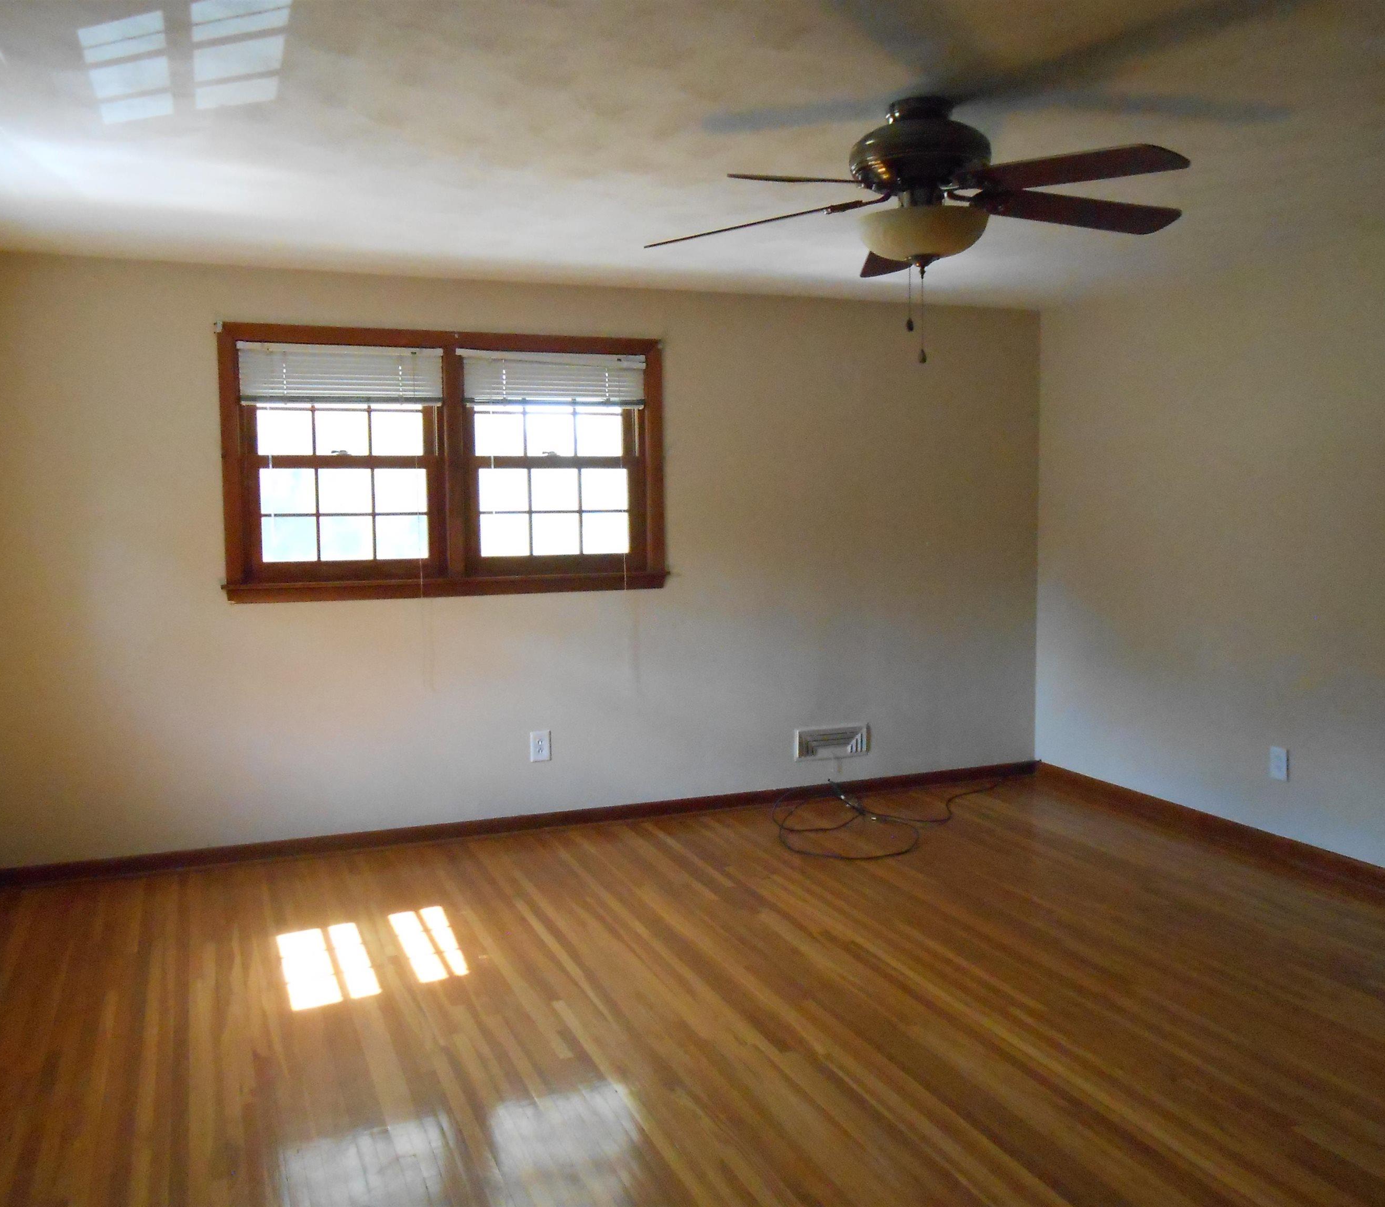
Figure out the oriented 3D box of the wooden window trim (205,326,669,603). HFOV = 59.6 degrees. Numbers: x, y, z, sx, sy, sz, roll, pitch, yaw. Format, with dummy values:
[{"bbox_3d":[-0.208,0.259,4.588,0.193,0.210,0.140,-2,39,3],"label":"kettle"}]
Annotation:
[{"bbox_3d":[-0.952,-0.559,4.869,1.798,1.048,0.080,-2,5,-21],"label":"wooden window trim"}]

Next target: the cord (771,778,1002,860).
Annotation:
[{"bbox_3d":[0.982,0.895,5.294,1.324,0.100,0.867,-2,5,-21],"label":"cord"}]

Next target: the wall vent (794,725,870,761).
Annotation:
[{"bbox_3d":[0.644,0.643,5.604,0.384,0.143,0.025,-2,5,-21],"label":"wall vent"}]

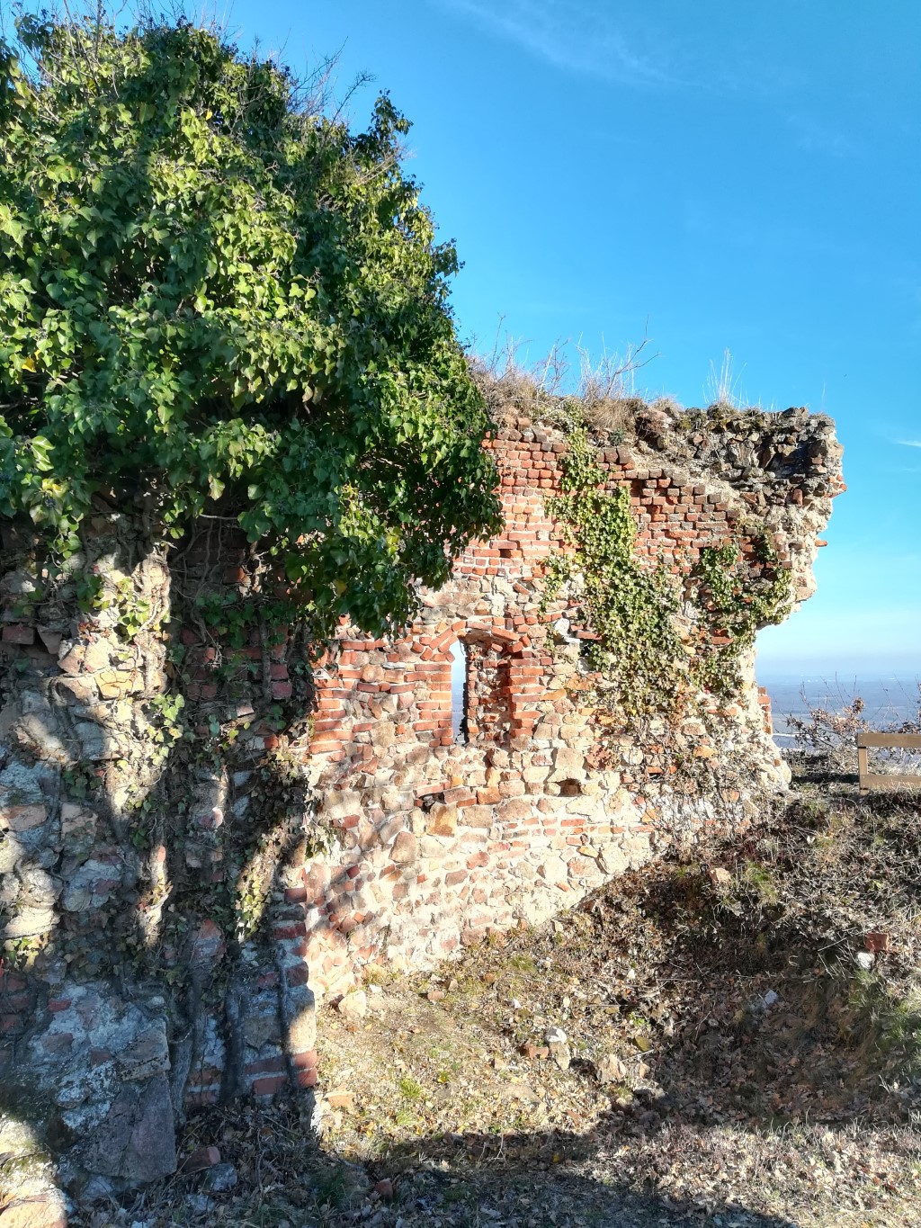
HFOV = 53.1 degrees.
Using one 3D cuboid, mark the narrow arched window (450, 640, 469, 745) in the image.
[{"bbox_3d":[-0.009,0.737,8.700,0.200,0.980,0.150,1,-4,-22],"label":"narrow arched window"}]

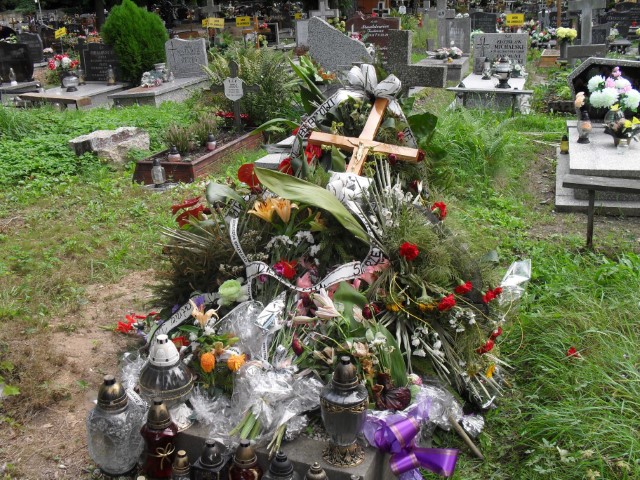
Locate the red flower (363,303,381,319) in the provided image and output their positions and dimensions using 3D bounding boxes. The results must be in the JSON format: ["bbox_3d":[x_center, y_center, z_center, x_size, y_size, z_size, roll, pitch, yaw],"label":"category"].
[{"bbox_3d":[0.216,0.296,2.720,0.072,0.060,0.065,0,22,5],"label":"red flower"}]

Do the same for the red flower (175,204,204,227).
[{"bbox_3d":[-0.560,-0.106,2.800,0.110,0.085,0.090,-4,21,-11],"label":"red flower"}]

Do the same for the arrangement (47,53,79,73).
[{"bbox_3d":[-3.819,-2.637,9.600,0.460,0.280,0.400,-8,21,-20],"label":"arrangement"}]

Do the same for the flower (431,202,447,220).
[{"bbox_3d":[0.553,-0.133,3.020,0.070,0.085,0.070,2,22,10],"label":"flower"}]

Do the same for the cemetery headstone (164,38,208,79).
[{"bbox_3d":[-1.898,-2.580,9.200,0.610,0.530,0.100,5,22,16],"label":"cemetery headstone"}]

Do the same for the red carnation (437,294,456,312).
[{"bbox_3d":[0.475,0.240,2.430,0.066,0.058,0.066,4,20,11],"label":"red carnation"}]

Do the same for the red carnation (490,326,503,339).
[{"bbox_3d":[0.698,0.366,2.560,0.046,0.046,0.048,6,21,16],"label":"red carnation"}]

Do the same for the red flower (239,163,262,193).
[{"bbox_3d":[-0.310,-0.275,2.850,0.090,0.120,0.060,-2,21,-6],"label":"red flower"}]

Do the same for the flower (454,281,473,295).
[{"bbox_3d":[0.559,0.185,2.520,0.065,0.048,0.060,5,21,13],"label":"flower"}]

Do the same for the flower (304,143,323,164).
[{"bbox_3d":[-0.035,-0.473,3.500,0.095,0.100,0.080,-2,21,0],"label":"flower"}]

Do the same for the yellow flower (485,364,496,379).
[{"bbox_3d":[0.638,0.492,2.420,0.042,0.048,0.040,6,21,16],"label":"yellow flower"}]

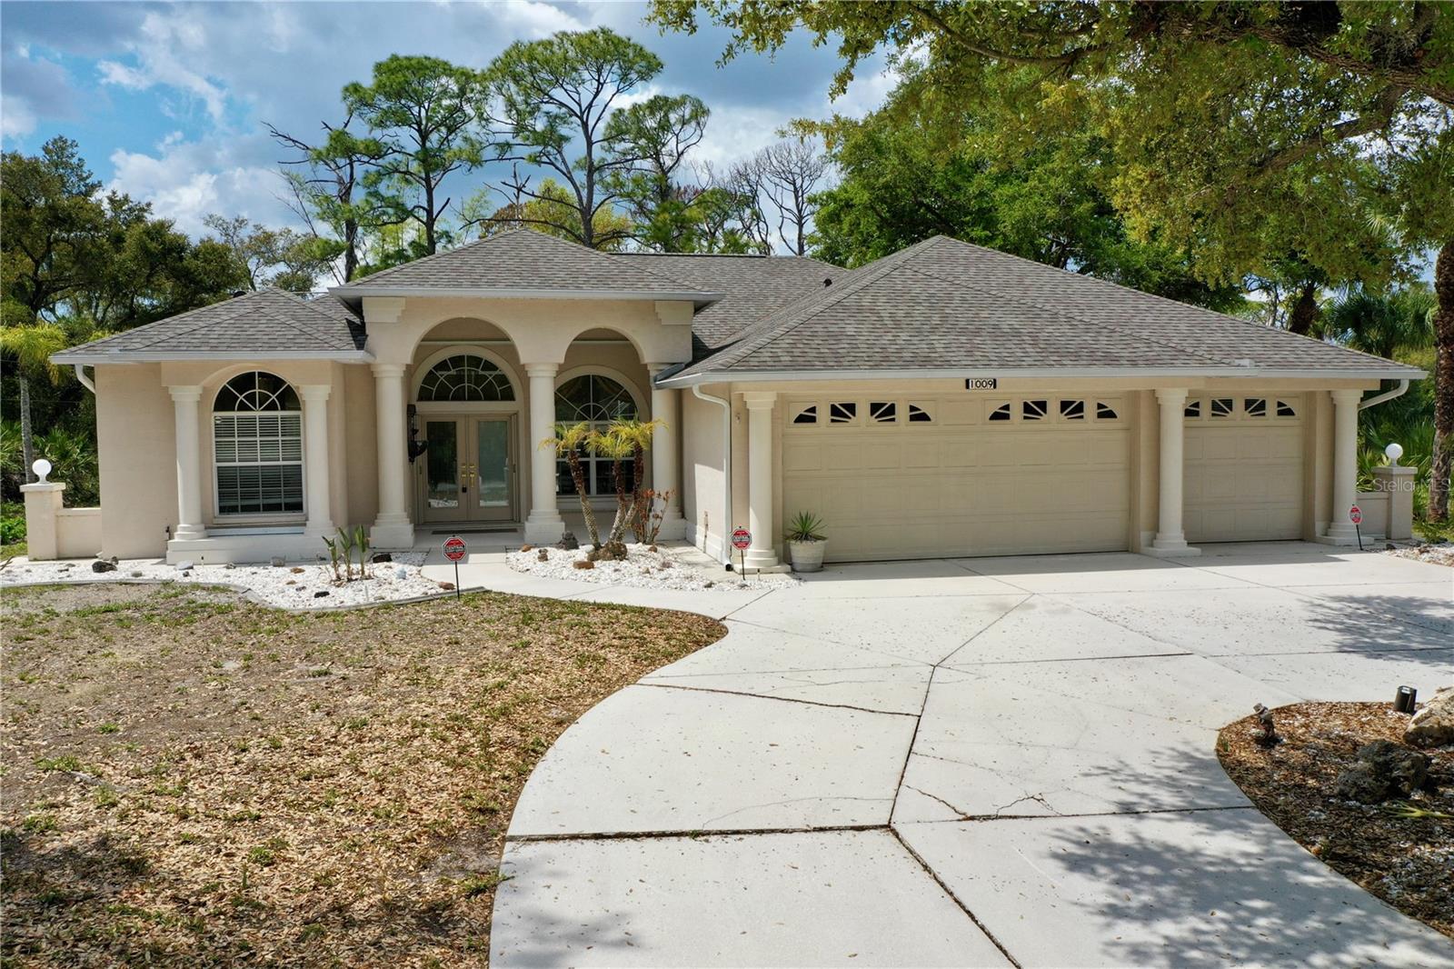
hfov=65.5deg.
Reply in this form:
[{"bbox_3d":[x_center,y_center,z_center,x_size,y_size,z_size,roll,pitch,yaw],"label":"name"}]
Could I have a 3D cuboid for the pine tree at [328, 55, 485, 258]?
[{"bbox_3d":[-12.383,-8.768,45.502,6.014,16.659,6.014,-1,4,-10],"label":"pine tree"}]

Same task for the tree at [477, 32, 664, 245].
[{"bbox_3d":[-5.911,-9.126,44.521,7.207,17.306,7.207,-1,4,-10],"label":"tree"}]

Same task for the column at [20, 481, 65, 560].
[{"bbox_3d":[-10.908,0.599,18.098,0.488,1.198,0.488,-1,4,-10],"label":"column"}]

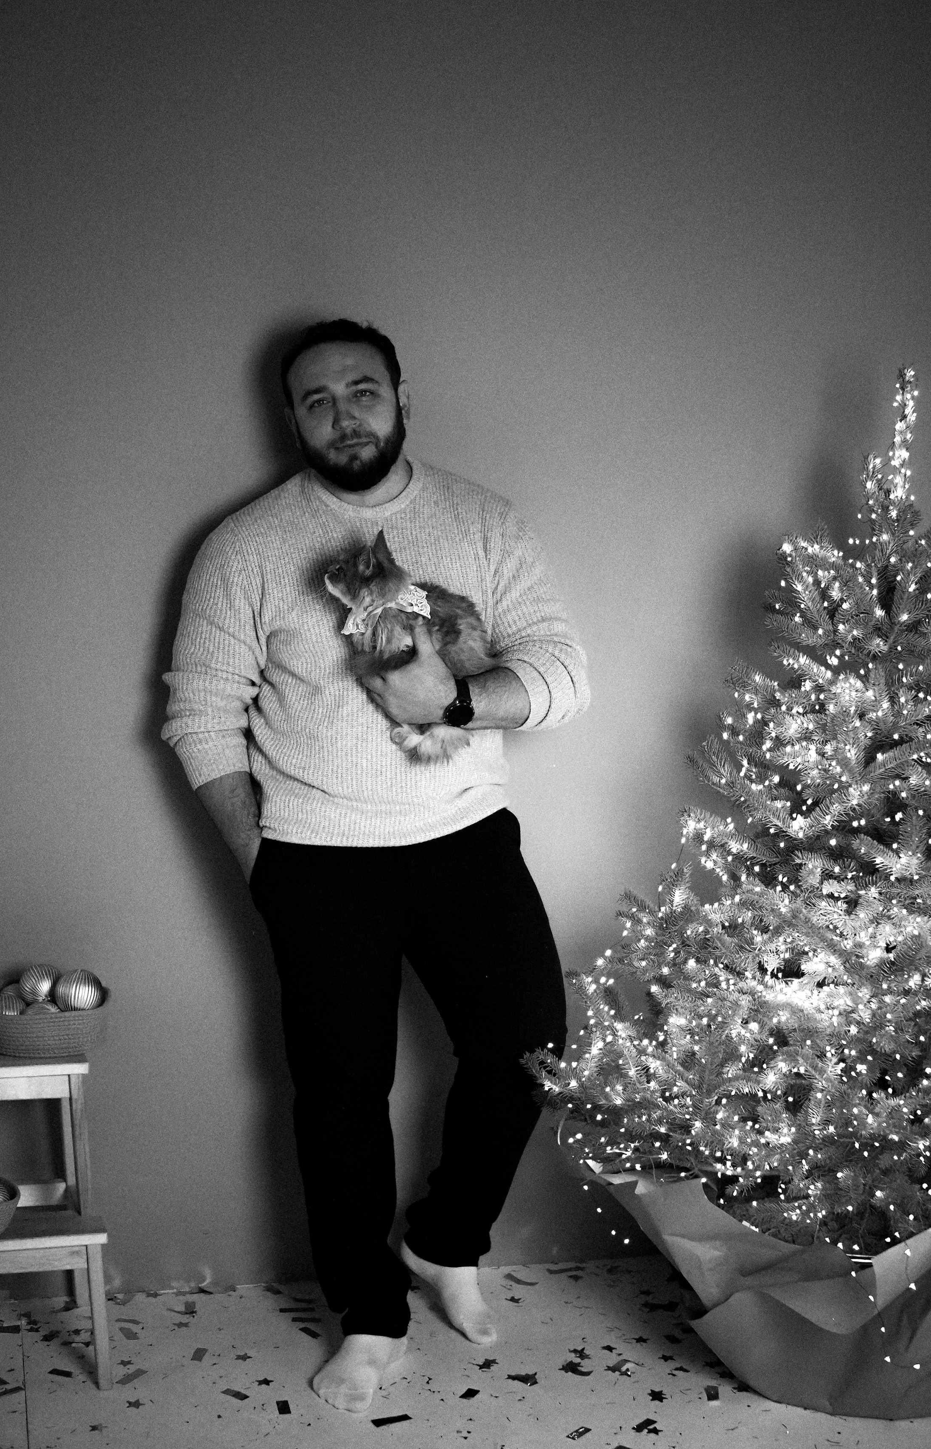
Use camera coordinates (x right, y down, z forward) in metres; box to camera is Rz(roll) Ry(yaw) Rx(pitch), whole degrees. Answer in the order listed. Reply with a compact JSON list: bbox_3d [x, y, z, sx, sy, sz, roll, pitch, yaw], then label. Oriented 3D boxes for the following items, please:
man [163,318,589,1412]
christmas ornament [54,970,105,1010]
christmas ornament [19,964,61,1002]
[{"bbox_3d":[-0.148,0.191,3.396,0.710,1.700,0.500,0,7,-4],"label":"man"},{"bbox_3d":[-0.638,0.445,3.460,0.081,0.084,0.081,0,7,0],"label":"christmas ornament"},{"bbox_3d":[-0.709,0.433,3.490,0.070,0.070,0.074,-13,45,-13],"label":"christmas ornament"}]

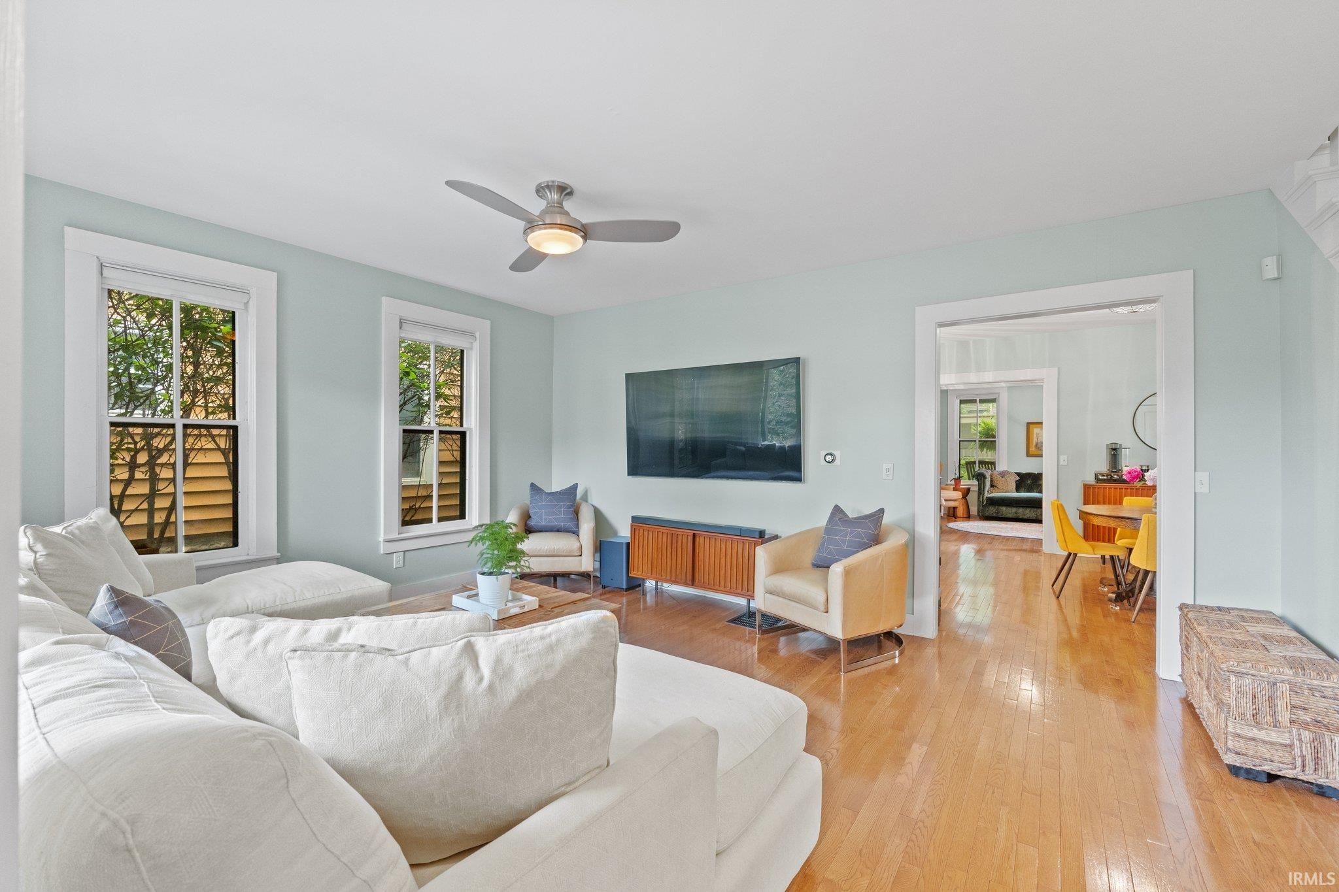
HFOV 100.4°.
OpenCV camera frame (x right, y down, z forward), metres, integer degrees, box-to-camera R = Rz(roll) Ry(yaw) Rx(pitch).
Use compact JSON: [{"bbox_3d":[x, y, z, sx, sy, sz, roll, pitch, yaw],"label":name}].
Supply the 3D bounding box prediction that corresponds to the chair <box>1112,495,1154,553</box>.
[{"bbox_3d":[4.367,0.896,5.116,0.490,0.830,0.580,0,0,33],"label":"chair"}]

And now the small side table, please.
[{"bbox_3d":[5.464,1.061,10.506,0.420,0.530,0.420,0,0,33],"label":"small side table"}]

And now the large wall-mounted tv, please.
[{"bbox_3d":[0.321,-0.200,4.785,1.680,0.955,0.050,0,2,33],"label":"large wall-mounted tv"}]

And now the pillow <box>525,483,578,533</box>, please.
[{"bbox_3d":[-1.100,0.600,5.270,0.480,0.470,0.150,0,-14,-5],"label":"pillow"}]

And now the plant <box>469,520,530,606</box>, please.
[{"bbox_3d":[-0.904,0.618,2.976,0.310,0.460,0.300,0,0,0],"label":"plant"}]

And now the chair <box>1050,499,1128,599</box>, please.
[{"bbox_3d":[3.763,0.906,5.000,0.560,0.850,0.500,0,0,32],"label":"chair"}]

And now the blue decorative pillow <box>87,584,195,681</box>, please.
[{"bbox_3d":[-1.656,0.614,1.776,0.170,0.430,0.450,-23,11,-28],"label":"blue decorative pillow"}]

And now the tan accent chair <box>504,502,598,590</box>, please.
[{"bbox_3d":[-1.091,0.945,5.321,0.770,0.780,0.730,0,0,-5],"label":"tan accent chair"}]

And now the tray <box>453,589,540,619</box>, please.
[{"bbox_3d":[-0.924,0.833,2.964,0.400,0.050,0.255,0,0,38],"label":"tray"}]

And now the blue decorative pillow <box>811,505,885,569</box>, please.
[{"bbox_3d":[1.184,0.632,3.714,0.150,0.460,0.450,31,-15,-27],"label":"blue decorative pillow"}]

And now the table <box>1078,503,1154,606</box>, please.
[{"bbox_3d":[4.299,0.951,4.791,1.280,0.760,1.280,0,0,33],"label":"table"}]

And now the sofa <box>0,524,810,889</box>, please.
[{"bbox_3d":[-1.427,0.825,2.104,3.500,0.920,1.680,0,0,33],"label":"sofa"}]

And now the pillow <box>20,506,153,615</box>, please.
[{"bbox_3d":[-2.647,0.579,2.561,0.230,0.470,0.530,-22,10,-26],"label":"pillow"}]

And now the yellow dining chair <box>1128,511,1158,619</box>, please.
[{"bbox_3d":[3.881,0.917,4.328,0.490,0.830,0.550,0,0,35],"label":"yellow dining chair"}]

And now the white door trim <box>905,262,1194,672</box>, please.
[{"bbox_3d":[2.357,0.179,3.563,1.440,2.310,0.140,0,0,33],"label":"white door trim"}]

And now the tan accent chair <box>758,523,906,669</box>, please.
[{"bbox_3d":[1.124,0.922,3.677,0.780,0.755,0.750,0,0,-31],"label":"tan accent chair"}]

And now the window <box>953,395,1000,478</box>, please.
[{"bbox_3d":[5.876,-0.192,10.658,0.745,1.720,0.120,0,0,33],"label":"window"}]

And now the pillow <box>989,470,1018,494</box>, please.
[{"bbox_3d":[5.994,0.662,10.001,0.430,0.420,0.160,0,-15,22],"label":"pillow"}]

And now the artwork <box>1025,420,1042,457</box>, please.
[{"bbox_3d":[6.927,-0.113,10.333,0.520,0.650,0.040,0,0,33],"label":"artwork"}]

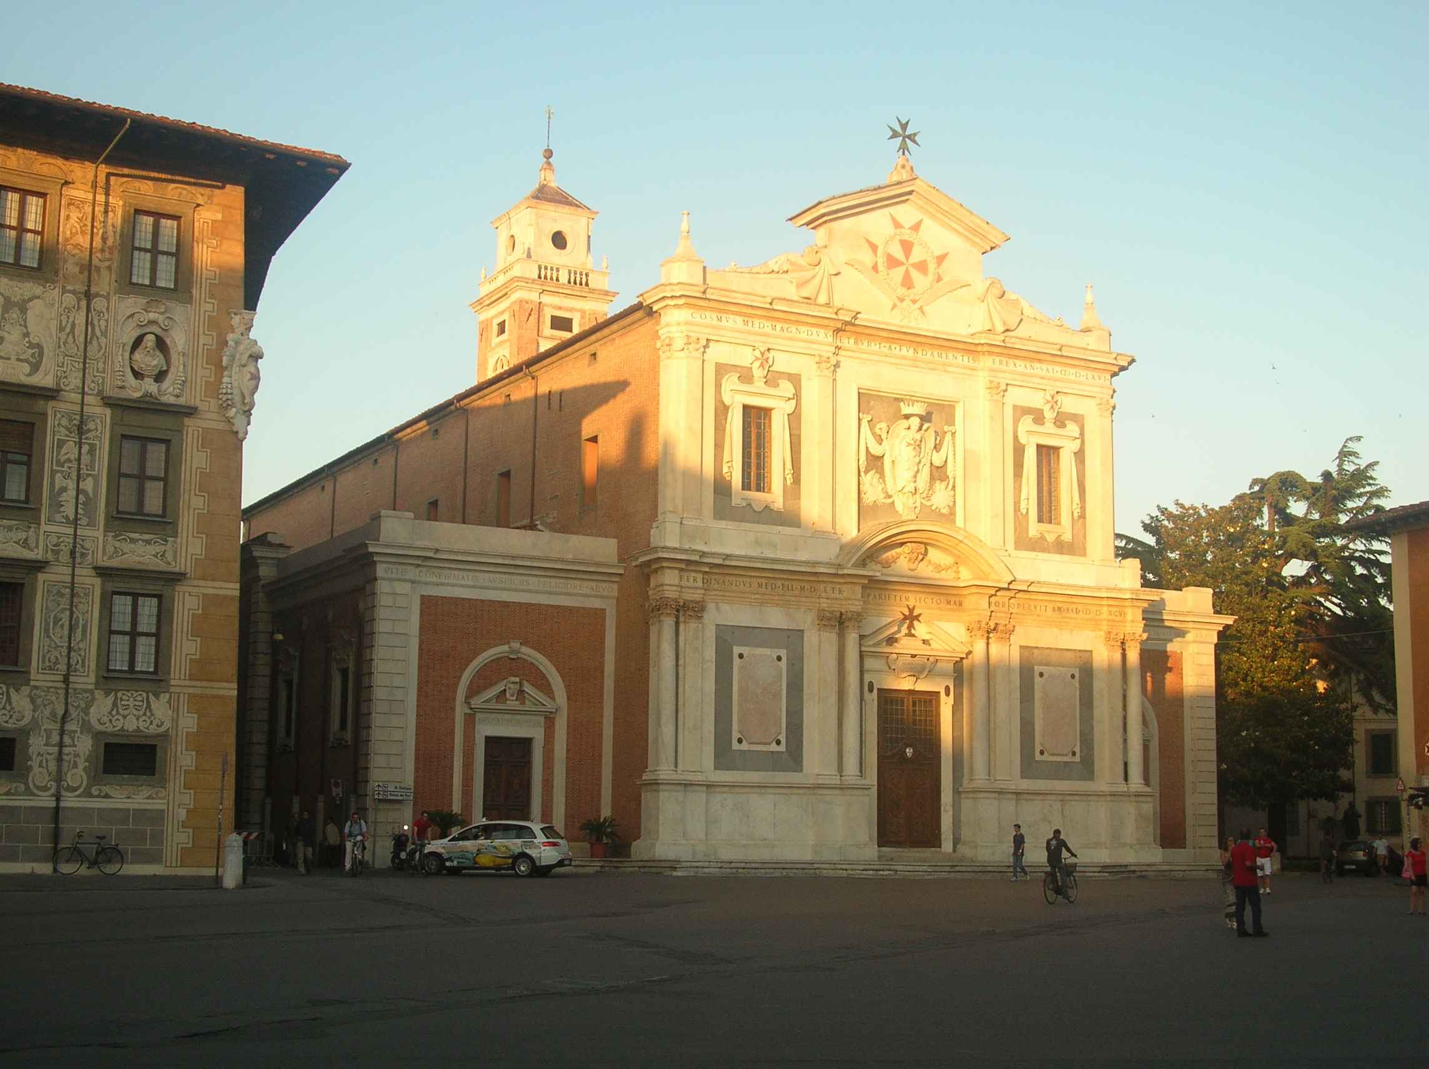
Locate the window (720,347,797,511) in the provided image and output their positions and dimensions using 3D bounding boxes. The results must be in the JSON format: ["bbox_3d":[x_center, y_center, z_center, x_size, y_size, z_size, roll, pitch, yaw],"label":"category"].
[{"bbox_3d":[1.524,-3.490,64.928,2.842,5.520,0.500,5,-10,-28],"label":"window"}]

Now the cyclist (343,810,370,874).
[{"bbox_3d":[-9.868,8.489,54.533,0.720,1.746,1.700,2,-9,-8],"label":"cyclist"}]

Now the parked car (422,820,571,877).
[{"bbox_3d":[-6.570,9.200,58.100,4.750,1.600,1.790,-1,-9,13],"label":"parked car"}]

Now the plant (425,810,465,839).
[{"bbox_3d":[-8.318,9.238,61.200,1.250,1.450,1.250,5,-10,-28],"label":"plant"}]

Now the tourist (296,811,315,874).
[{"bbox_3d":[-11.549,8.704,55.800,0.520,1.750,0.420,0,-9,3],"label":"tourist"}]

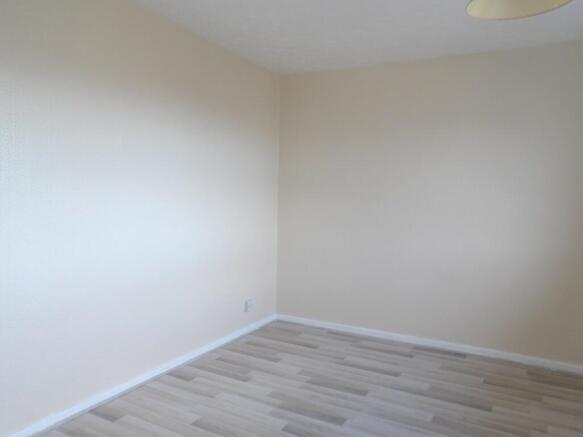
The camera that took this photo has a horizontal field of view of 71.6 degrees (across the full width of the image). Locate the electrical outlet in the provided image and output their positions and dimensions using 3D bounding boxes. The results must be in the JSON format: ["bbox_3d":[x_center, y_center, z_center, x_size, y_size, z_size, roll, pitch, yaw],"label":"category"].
[{"bbox_3d":[-0.360,0.754,3.508,0.030,0.105,0.105,3,4,28],"label":"electrical outlet"}]

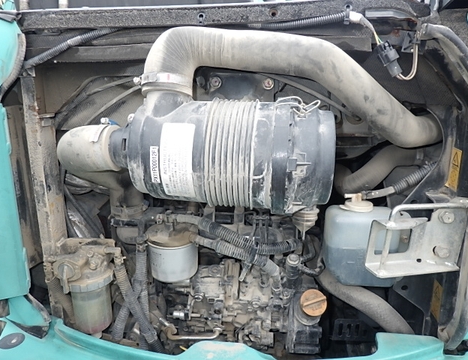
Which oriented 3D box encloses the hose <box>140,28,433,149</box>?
[{"bbox_3d":[0.093,-0.150,0.625,0.440,0.180,0.110,2,15,7],"label":"hose"}]

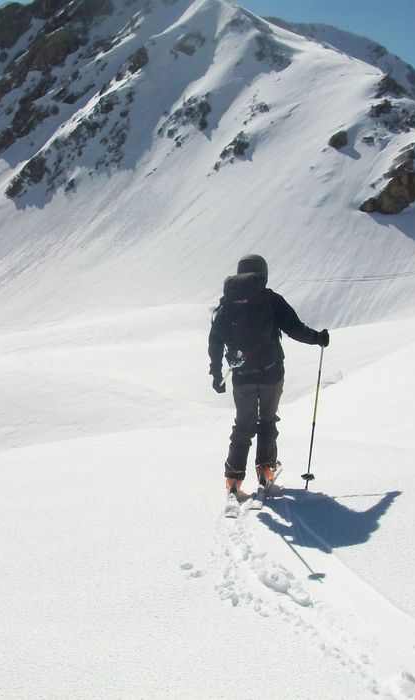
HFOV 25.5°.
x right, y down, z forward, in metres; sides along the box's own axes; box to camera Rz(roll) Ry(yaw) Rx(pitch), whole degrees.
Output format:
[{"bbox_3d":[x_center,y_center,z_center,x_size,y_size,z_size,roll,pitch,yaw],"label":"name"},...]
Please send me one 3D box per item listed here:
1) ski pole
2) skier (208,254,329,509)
[{"bbox_3d":[0.826,0.470,7.010,0.100,1.231,0.100,7,4,10],"label":"ski pole"},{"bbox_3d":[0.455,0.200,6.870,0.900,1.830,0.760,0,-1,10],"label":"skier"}]

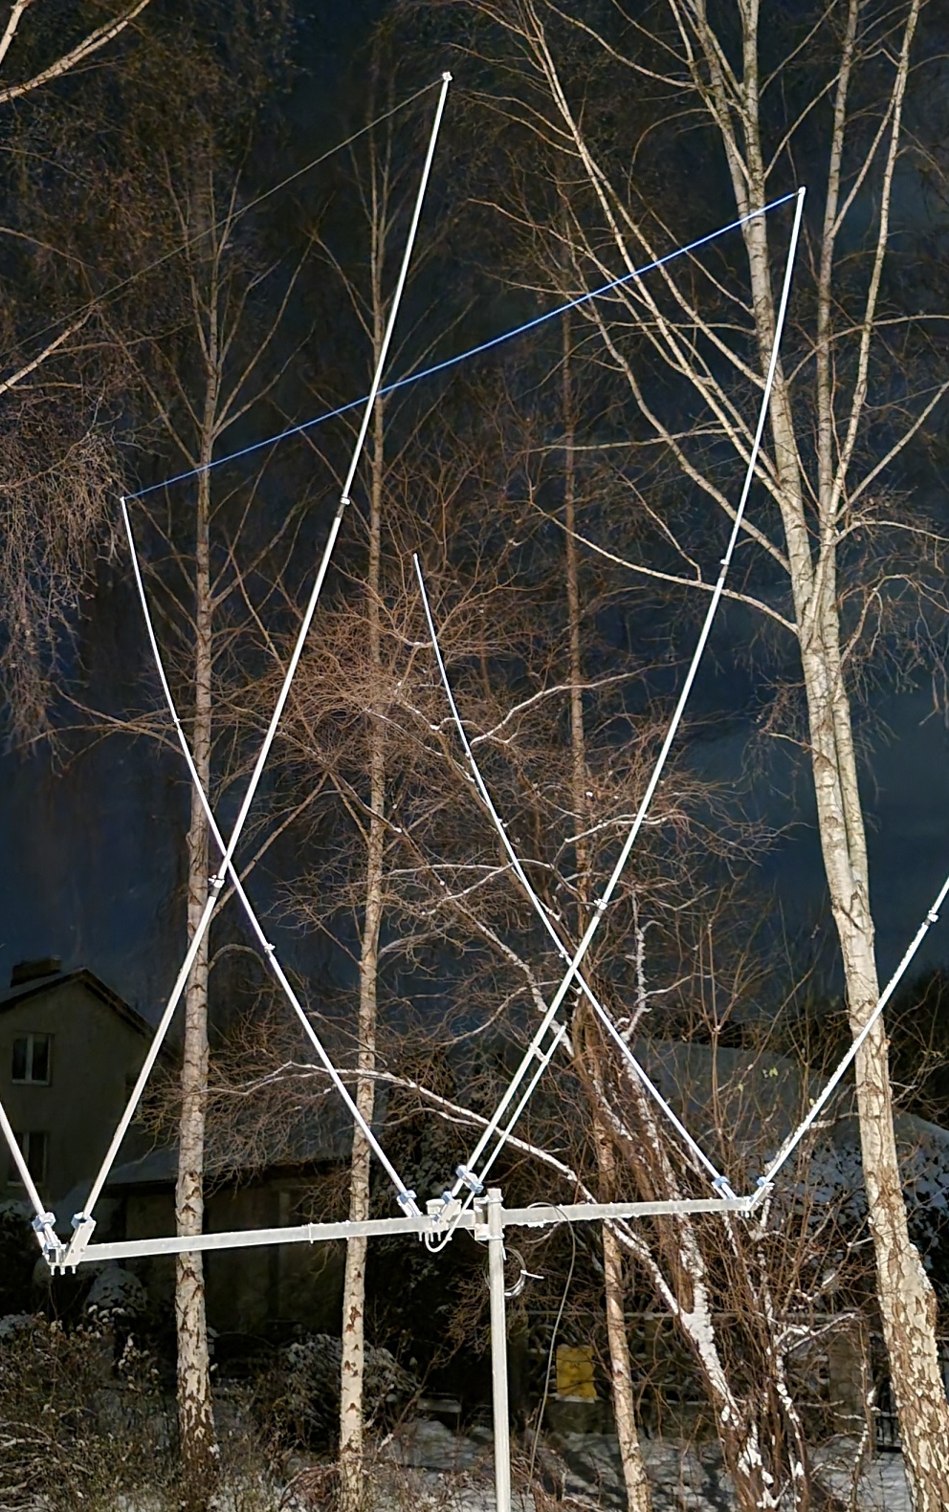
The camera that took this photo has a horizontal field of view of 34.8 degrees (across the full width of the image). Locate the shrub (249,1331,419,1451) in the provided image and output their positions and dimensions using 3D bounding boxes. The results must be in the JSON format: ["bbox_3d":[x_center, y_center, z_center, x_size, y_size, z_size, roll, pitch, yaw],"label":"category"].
[{"bbox_3d":[-1.200,5.335,12.799,1.400,0.950,1.300,0,-17,0],"label":"shrub"}]

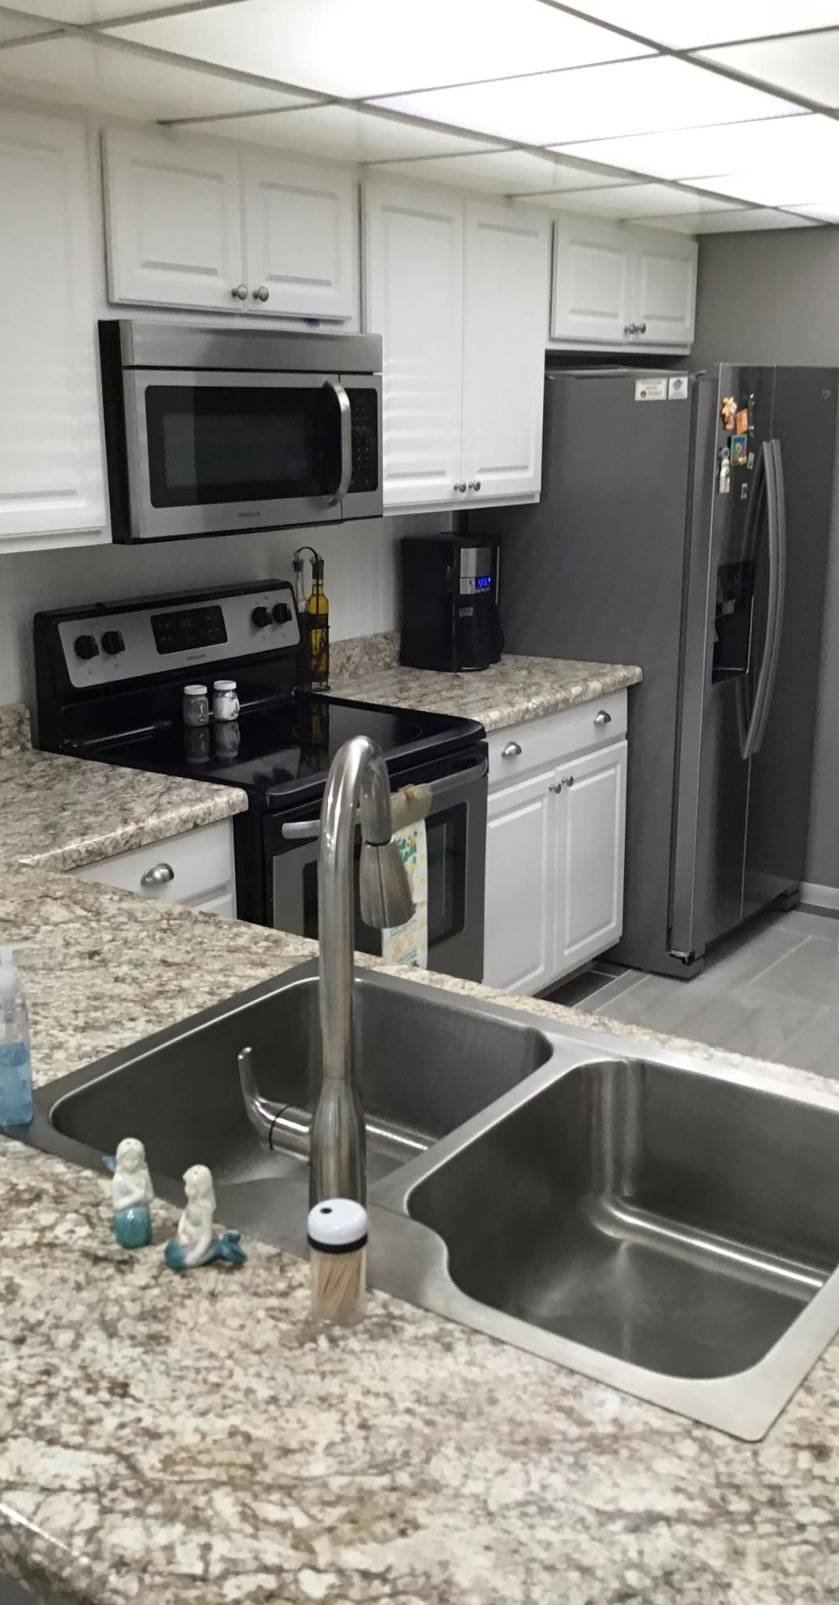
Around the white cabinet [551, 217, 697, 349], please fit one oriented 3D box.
[{"bbox_3d":[0.479,-1.511,4.226,0.315,0.350,0.875,11,19,35],"label":"white cabinet"}]

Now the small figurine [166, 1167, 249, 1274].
[{"bbox_3d":[-0.186,0.357,1.237,0.066,0.080,0.038,-8,18,-26],"label":"small figurine"}]

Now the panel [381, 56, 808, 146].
[{"bbox_3d":[0.304,-1.222,2.507,0.600,0.020,0.597,11,19,34],"label":"panel"}]

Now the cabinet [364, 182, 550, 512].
[{"bbox_3d":[-0.024,-1.136,3.647,0.328,0.756,0.784,11,19,34],"label":"cabinet"}]

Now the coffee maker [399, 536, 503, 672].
[{"bbox_3d":[0.099,-0.553,3.962,0.240,0.350,0.205,11,19,35],"label":"coffee maker"}]

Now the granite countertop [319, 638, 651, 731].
[{"bbox_3d":[0.113,-0.350,3.773,0.650,0.126,0.799,11,19,34],"label":"granite countertop"}]

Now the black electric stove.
[{"bbox_3d":[-0.318,0.155,3.253,0.680,1.202,0.760,11,19,35],"label":"black electric stove"}]

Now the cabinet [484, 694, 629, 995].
[{"bbox_3d":[0.098,0.131,3.914,0.613,0.876,0.790,11,19,34],"label":"cabinet"}]

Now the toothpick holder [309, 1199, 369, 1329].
[{"bbox_3d":[-0.065,0.361,1.135,0.046,0.091,0.046,0,16,0],"label":"toothpick holder"}]

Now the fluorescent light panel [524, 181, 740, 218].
[{"bbox_3d":[0.585,-1.569,3.753,0.433,0.020,0.597,11,19,34],"label":"fluorescent light panel"}]

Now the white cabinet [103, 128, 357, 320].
[{"bbox_3d":[-0.480,-1.171,2.981,0.325,0.335,0.740,11,19,35],"label":"white cabinet"}]

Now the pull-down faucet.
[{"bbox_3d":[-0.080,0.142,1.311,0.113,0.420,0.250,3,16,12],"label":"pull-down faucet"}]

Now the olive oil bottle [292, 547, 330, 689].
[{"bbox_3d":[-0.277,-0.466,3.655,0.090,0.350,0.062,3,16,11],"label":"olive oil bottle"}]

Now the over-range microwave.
[{"bbox_3d":[-0.456,-0.792,3.050,0.405,0.399,0.768,11,19,34],"label":"over-range microwave"}]

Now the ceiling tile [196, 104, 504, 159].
[{"bbox_3d":[-0.130,-1.306,2.816,0.406,0.025,0.590,11,19,35],"label":"ceiling tile"}]

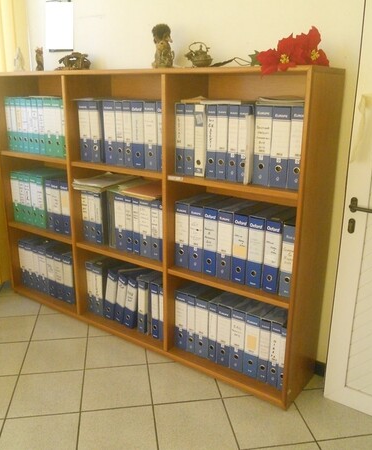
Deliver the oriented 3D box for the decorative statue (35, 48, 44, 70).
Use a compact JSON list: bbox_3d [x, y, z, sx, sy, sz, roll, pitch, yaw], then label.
[{"bbox_3d":[-0.934,-1.050,2.986,0.055,0.165,0.050,12,20,35],"label":"decorative statue"}]

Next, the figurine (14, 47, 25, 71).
[{"bbox_3d":[-1.084,-1.066,3.032,0.070,0.168,0.055,12,20,35],"label":"figurine"}]

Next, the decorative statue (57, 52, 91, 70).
[{"bbox_3d":[-0.674,-0.971,2.806,0.200,0.118,0.110,12,20,35],"label":"decorative statue"}]

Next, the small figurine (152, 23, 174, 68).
[{"bbox_3d":[-0.116,-0.914,2.411,0.100,0.236,0.090,12,20,35],"label":"small figurine"}]

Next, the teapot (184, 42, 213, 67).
[{"bbox_3d":[0.061,-0.820,2.277,0.135,0.132,0.105,2,16,5],"label":"teapot"}]

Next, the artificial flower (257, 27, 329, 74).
[{"bbox_3d":[0.424,-0.693,1.863,0.265,0.185,0.200,7,17,20],"label":"artificial flower"}]

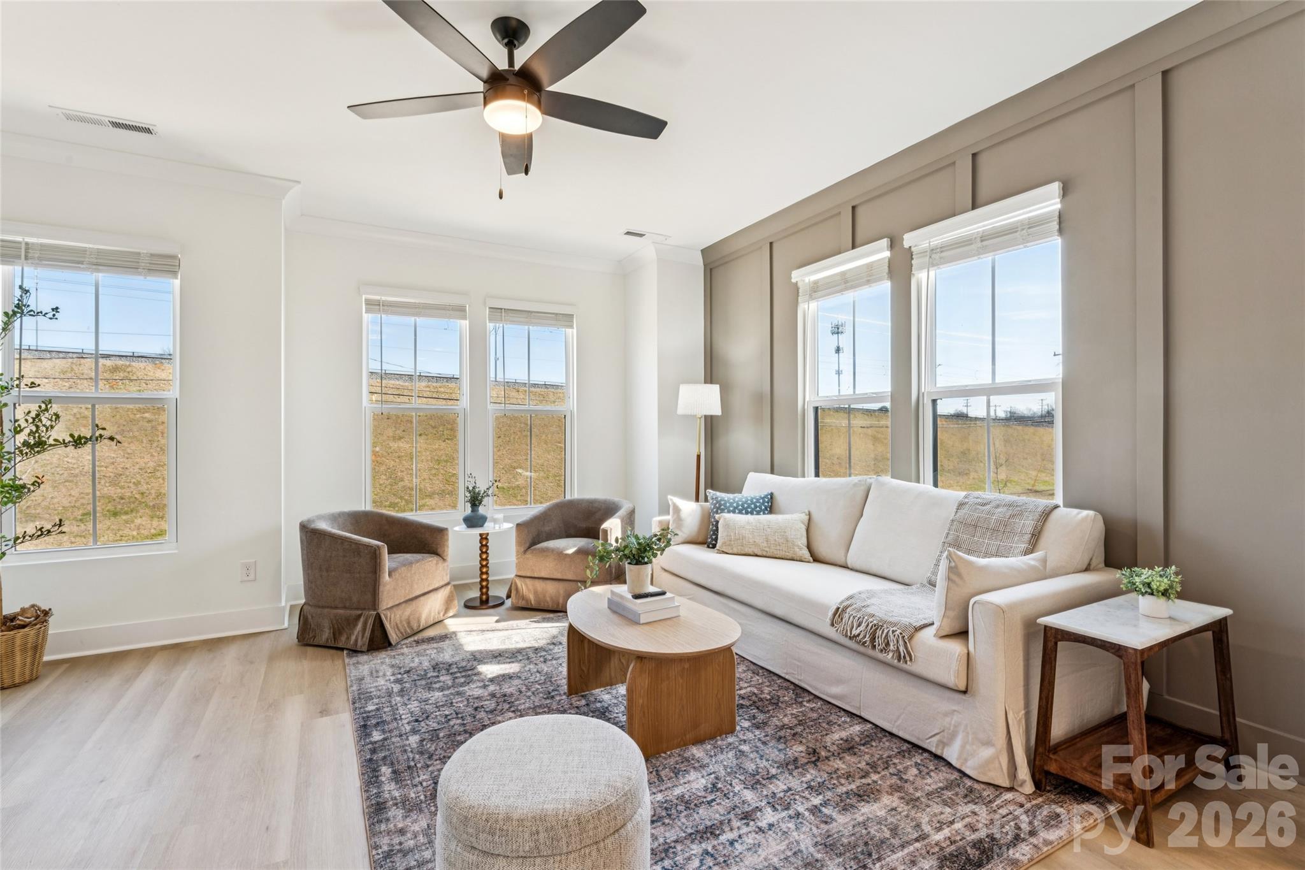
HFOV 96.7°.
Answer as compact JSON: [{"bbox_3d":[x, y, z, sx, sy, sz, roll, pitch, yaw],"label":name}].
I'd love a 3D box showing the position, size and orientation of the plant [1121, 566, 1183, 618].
[{"bbox_3d":[1.727,0.546,1.996,0.145,0.137,0.145,0,0,-29],"label":"plant"}]

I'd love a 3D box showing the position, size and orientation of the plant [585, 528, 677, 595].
[{"bbox_3d":[-0.097,0.560,2.560,0.400,0.290,0.310,0,0,0],"label":"plant"}]

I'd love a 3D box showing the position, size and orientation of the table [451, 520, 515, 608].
[{"bbox_3d":[-1.189,0.919,4.098,0.420,0.540,0.420,0,0,-29],"label":"table"}]

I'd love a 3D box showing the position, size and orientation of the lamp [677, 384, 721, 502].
[{"bbox_3d":[0.369,0.393,4.560,0.345,1.585,0.345,0,0,0],"label":"lamp"}]

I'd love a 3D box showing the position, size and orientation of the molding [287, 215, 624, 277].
[{"bbox_3d":[-1.381,-1.493,4.652,2.620,0.095,0.095,0,0,-28],"label":"molding"}]

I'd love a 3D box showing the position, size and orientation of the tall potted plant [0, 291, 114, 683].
[{"bbox_3d":[-3.155,0.207,2.784,0.840,1.980,0.660,0,0,-29],"label":"tall potted plant"}]

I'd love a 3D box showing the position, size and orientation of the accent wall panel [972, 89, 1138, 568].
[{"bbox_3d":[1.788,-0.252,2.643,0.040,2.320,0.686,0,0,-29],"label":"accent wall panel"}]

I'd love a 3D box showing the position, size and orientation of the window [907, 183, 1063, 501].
[{"bbox_3d":[1.653,-0.270,2.928,0.120,1.668,0.768,0,0,-29],"label":"window"}]

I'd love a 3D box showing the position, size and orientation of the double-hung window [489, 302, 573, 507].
[{"bbox_3d":[-1.018,-0.218,4.912,0.750,1.637,0.120,0,0,-29],"label":"double-hung window"}]

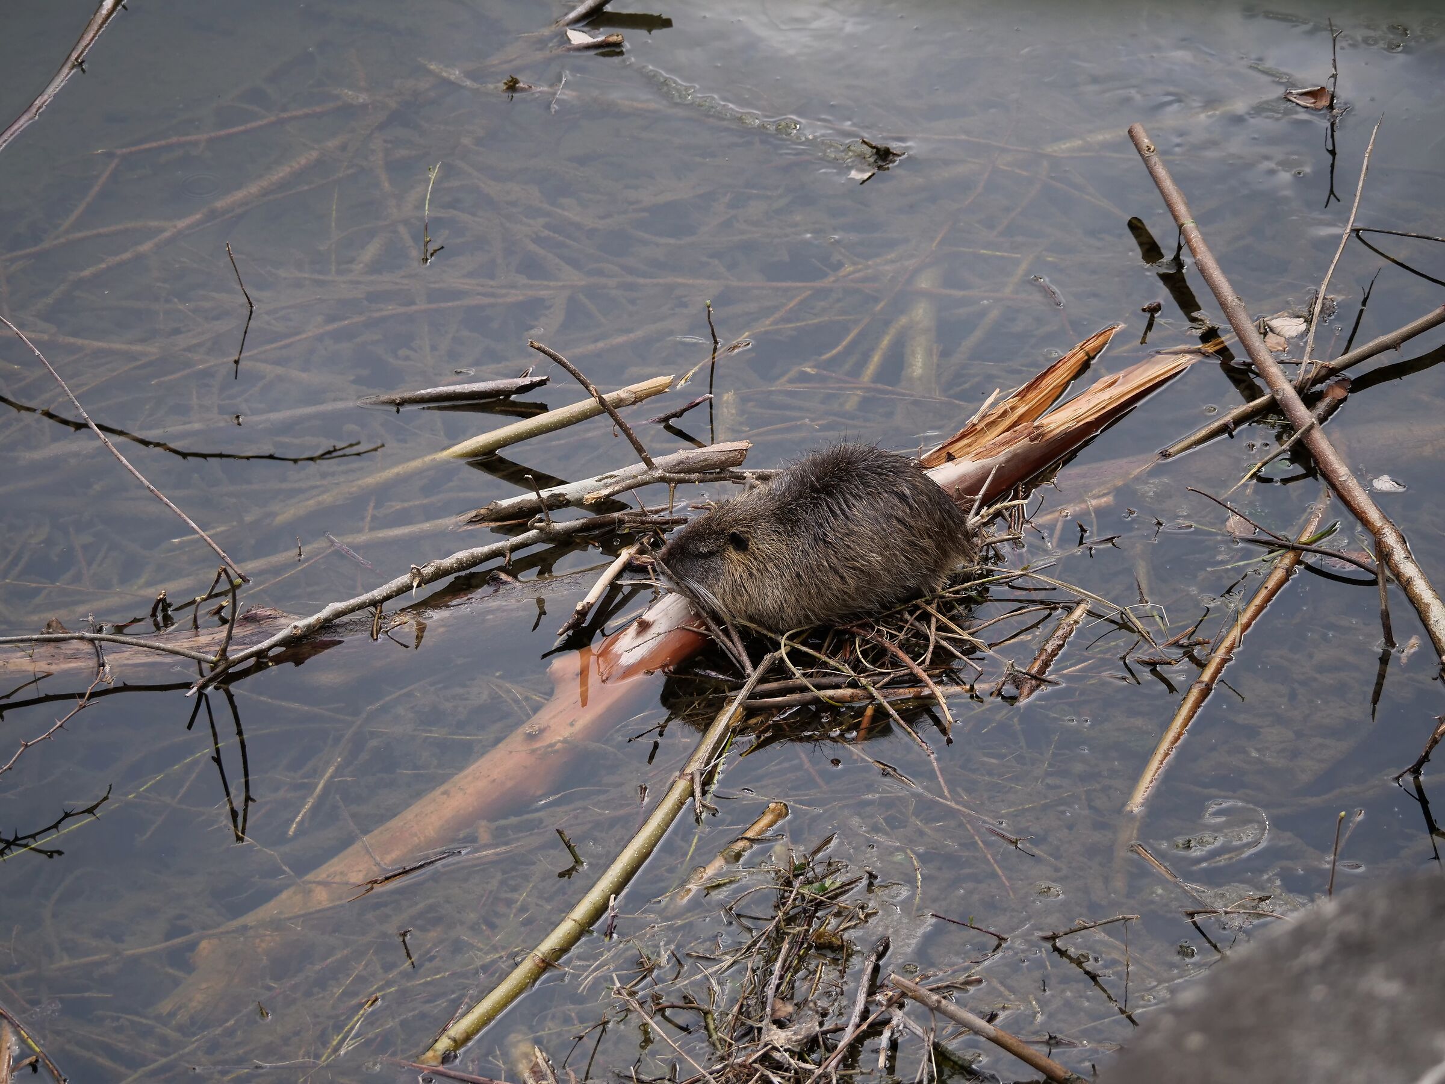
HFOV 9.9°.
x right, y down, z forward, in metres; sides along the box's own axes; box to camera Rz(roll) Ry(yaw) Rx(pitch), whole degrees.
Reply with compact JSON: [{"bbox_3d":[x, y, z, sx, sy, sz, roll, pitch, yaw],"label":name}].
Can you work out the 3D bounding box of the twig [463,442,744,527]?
[{"bbox_3d":[-0.152,-0.067,10.623,0.390,0.042,0.040,-13,32,10],"label":"twig"}]

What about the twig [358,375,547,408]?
[{"bbox_3d":[-0.351,-0.195,10.899,0.250,0.030,0.030,-6,33,3],"label":"twig"}]

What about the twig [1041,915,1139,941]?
[{"bbox_3d":[0.432,0.453,9.812,0.155,0.016,0.018,-14,19,42],"label":"twig"}]

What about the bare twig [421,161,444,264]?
[{"bbox_3d":[-0.389,-0.444,11.247,0.018,0.020,0.165,8,57,-2],"label":"bare twig"}]

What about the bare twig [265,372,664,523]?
[{"bbox_3d":[-0.322,-0.103,10.768,0.575,0.045,0.045,-24,32,10],"label":"bare twig"}]

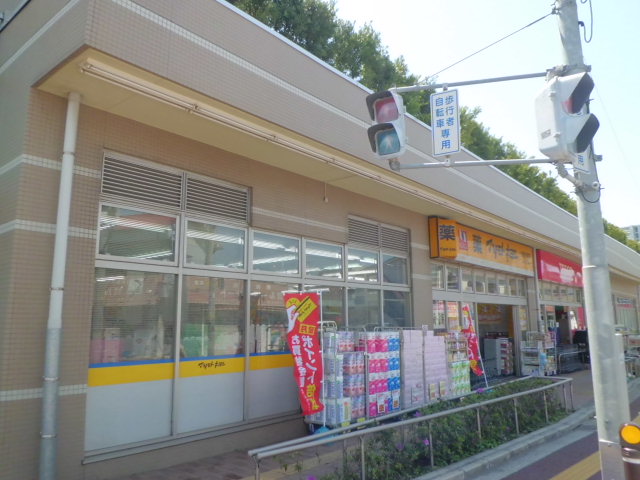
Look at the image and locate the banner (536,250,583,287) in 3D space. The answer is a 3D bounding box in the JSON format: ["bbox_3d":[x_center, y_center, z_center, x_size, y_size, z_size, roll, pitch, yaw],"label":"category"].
[{"bbox_3d":[9.941,1.315,19.524,0.320,1.030,6.300,-9,-13,40],"label":"banner"}]

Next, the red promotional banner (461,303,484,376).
[{"bbox_3d":[3.611,2.342,11.400,0.500,1.750,0.180,-6,-11,31],"label":"red promotional banner"}]

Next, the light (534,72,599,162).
[{"bbox_3d":[2.110,-1.028,4.120,0.400,0.700,0.360,-8,-12,37],"label":"light"}]

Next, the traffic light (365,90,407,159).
[{"bbox_3d":[0.681,-1.184,5.000,0.360,0.700,0.380,-7,-12,35],"label":"traffic light"}]

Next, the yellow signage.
[{"bbox_3d":[4.965,0.367,13.926,0.340,1.020,6.700,-9,-13,40],"label":"yellow signage"}]

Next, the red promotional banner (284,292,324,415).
[{"bbox_3d":[-0.242,1.707,7.350,0.600,1.750,0.140,-5,-11,25],"label":"red promotional banner"}]

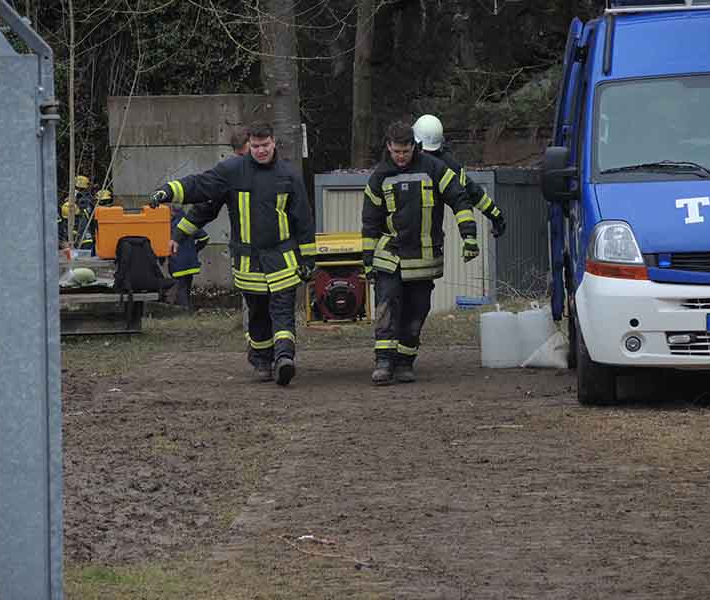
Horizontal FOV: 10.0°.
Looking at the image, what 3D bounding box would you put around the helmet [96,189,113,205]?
[{"bbox_3d":[-3.283,-1.343,53.000,0.240,0.220,0.270,0,1,0],"label":"helmet"}]

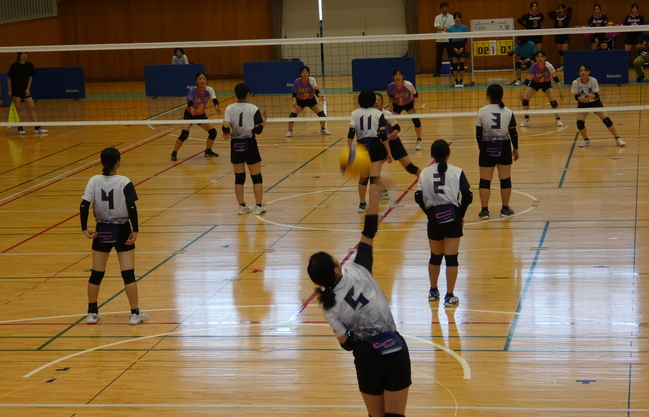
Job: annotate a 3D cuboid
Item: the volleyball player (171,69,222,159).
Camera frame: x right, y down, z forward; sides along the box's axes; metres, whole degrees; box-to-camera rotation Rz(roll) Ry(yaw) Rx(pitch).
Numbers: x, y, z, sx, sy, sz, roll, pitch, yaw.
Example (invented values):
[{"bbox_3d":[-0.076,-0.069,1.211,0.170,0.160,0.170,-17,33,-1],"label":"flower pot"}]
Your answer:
[{"bbox_3d":[-2.088,-1.505,25.802,0.740,1.377,0.580,-5,10,-16],"label":"volleyball player"}]

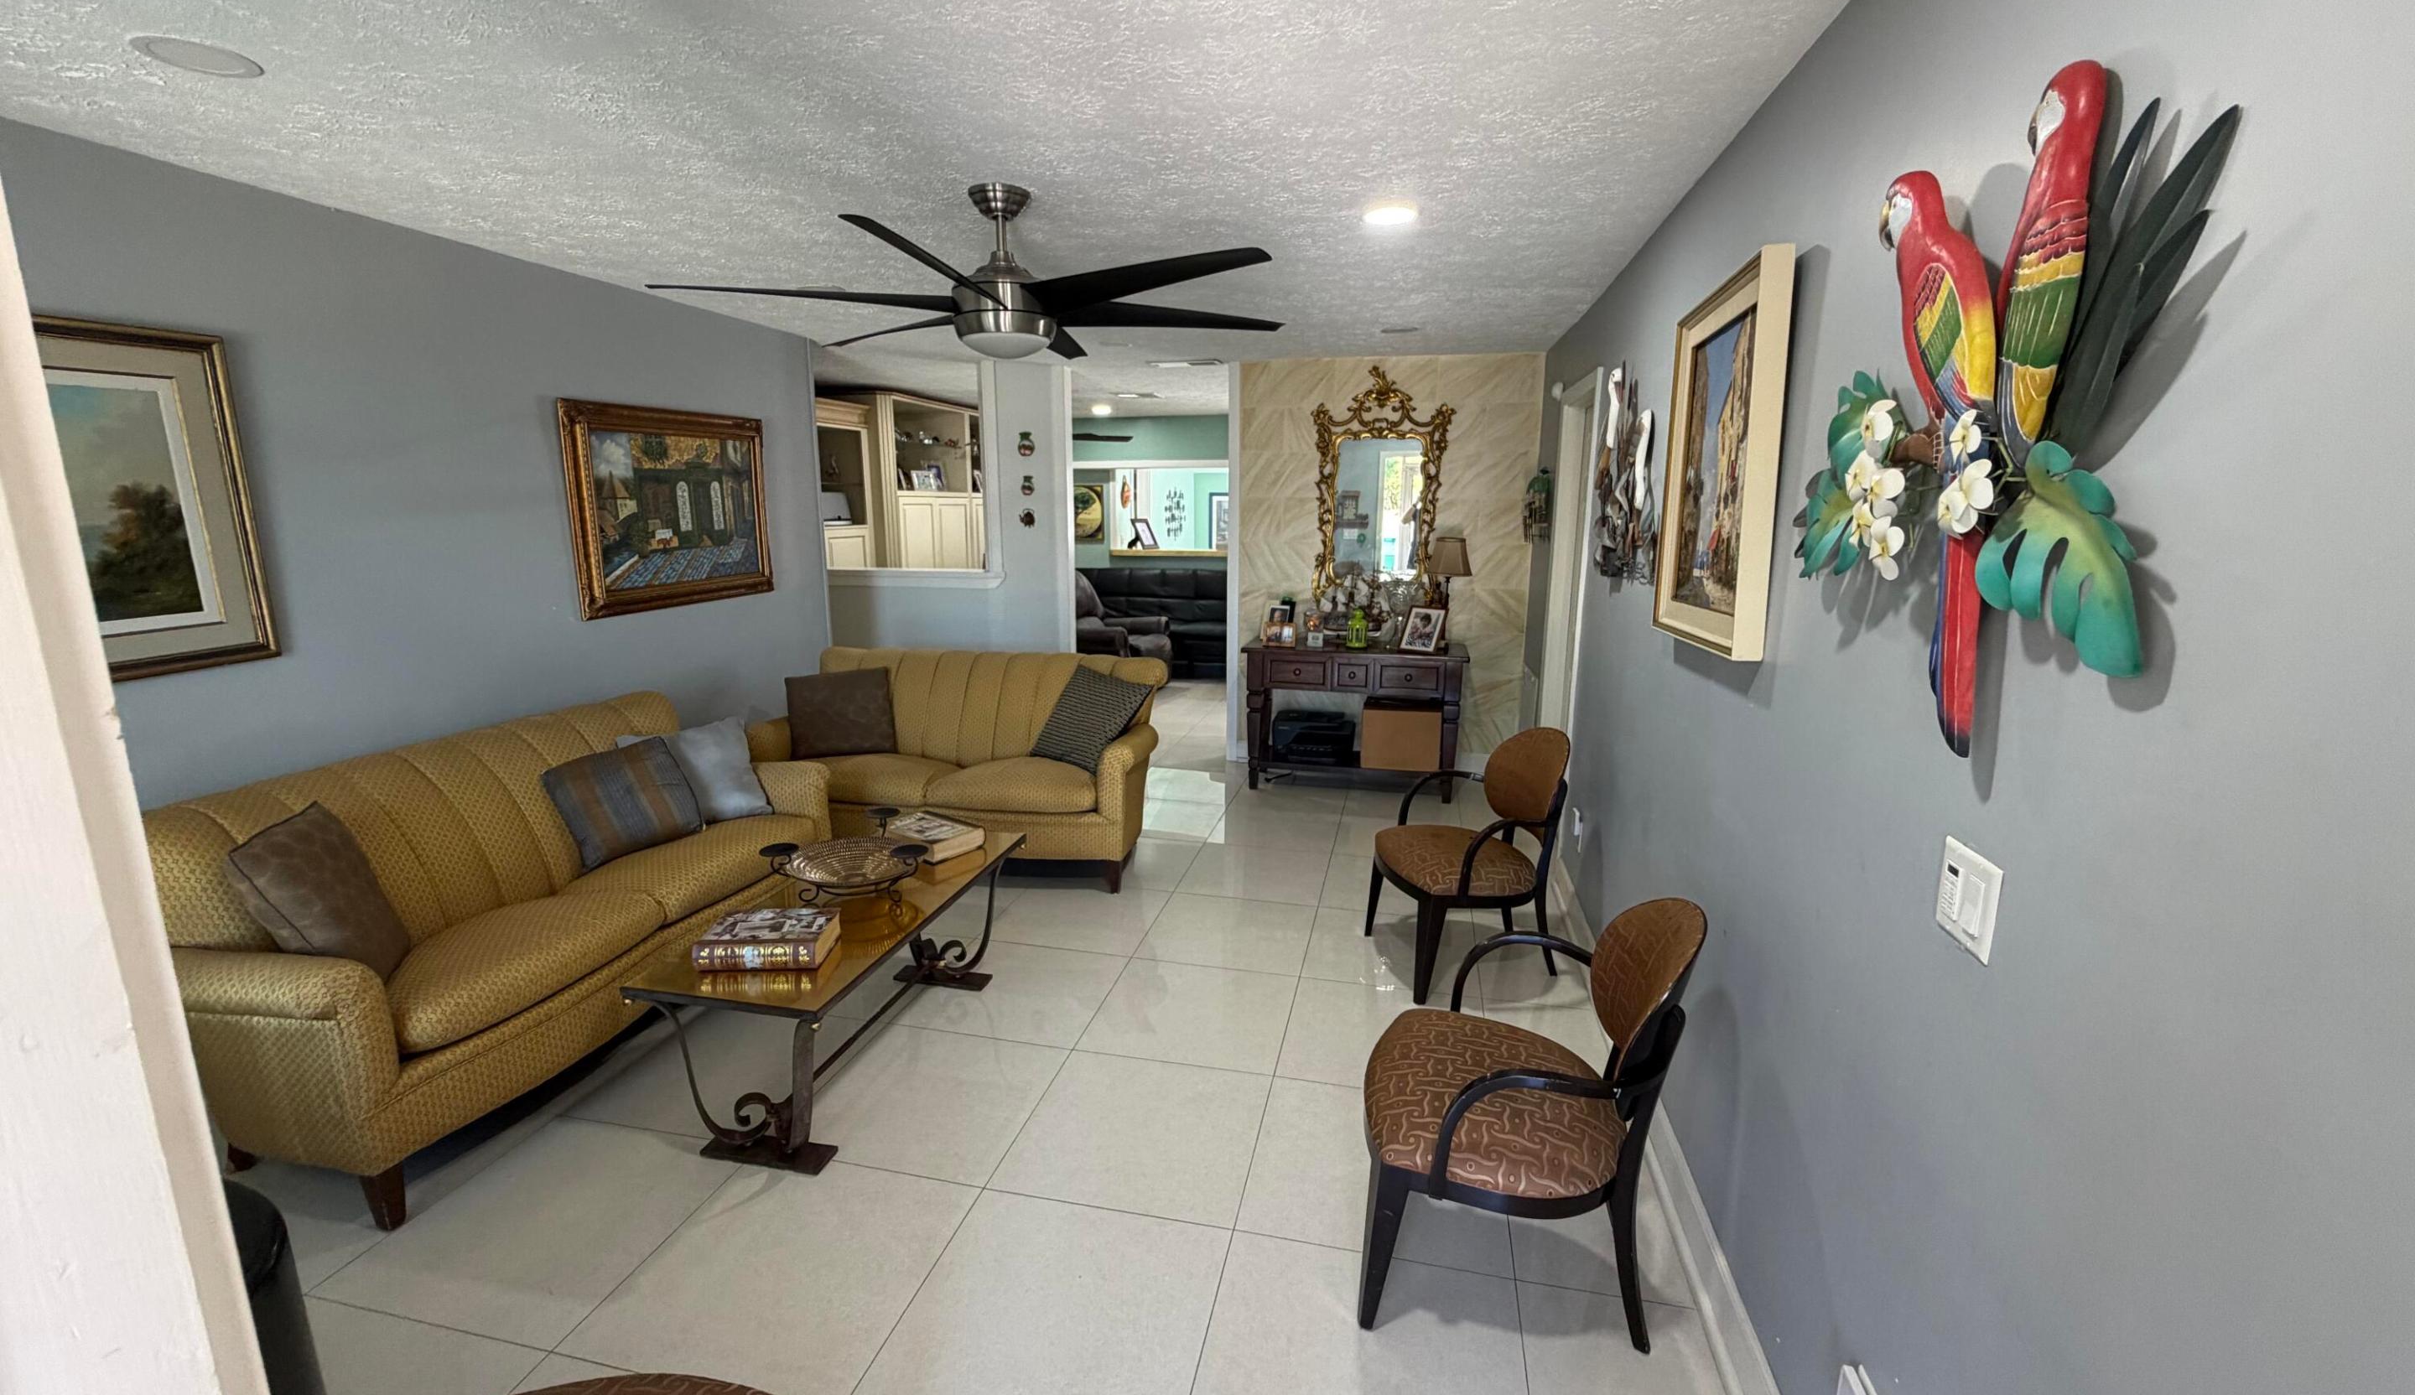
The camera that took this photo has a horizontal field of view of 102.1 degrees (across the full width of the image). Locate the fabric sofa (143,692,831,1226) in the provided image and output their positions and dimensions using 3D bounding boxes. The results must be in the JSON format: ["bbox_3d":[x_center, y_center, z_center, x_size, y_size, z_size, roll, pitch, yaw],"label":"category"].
[{"bbox_3d":[-1.997,0.588,2.949,0.944,0.847,1.730,3,12,13],"label":"fabric sofa"}]

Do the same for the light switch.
[{"bbox_3d":[0.889,0.237,1.147,0.012,0.114,0.119,3,12,12],"label":"light switch"}]

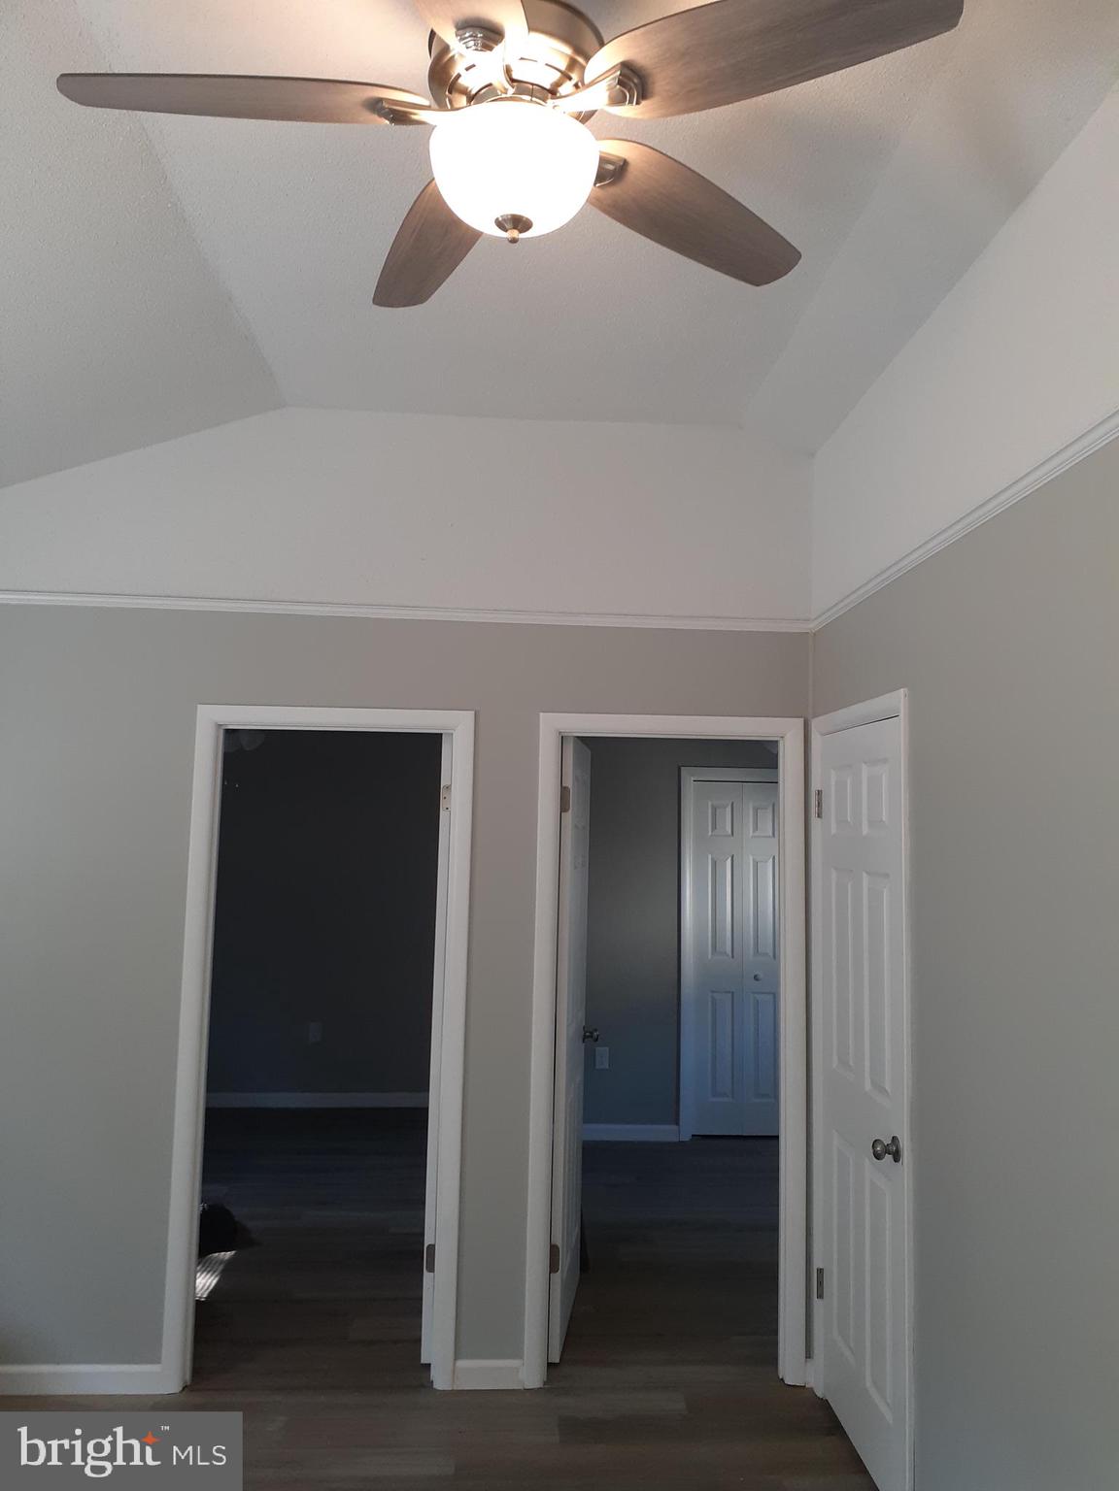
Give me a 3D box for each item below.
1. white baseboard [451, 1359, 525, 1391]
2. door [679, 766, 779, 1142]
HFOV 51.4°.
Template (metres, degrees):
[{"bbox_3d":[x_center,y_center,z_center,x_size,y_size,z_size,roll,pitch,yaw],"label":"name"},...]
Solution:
[{"bbox_3d":[-0.211,1.953,3.611,0.214,0.087,0.018,1,-5,-4],"label":"white baseboard"},{"bbox_3d":[1.072,1.223,6.811,0.736,2.125,0.070,1,-5,-4],"label":"door"}]

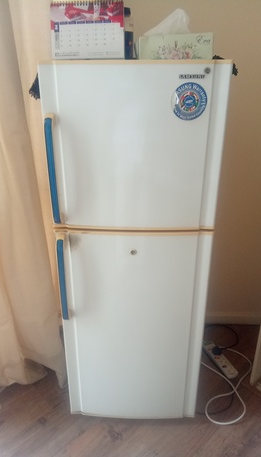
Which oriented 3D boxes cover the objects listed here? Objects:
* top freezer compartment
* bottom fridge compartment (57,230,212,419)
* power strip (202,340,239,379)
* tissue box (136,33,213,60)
[{"bbox_3d":[0.021,-0.367,1.480,0.580,0.555,0.610,1,25,2],"label":"top freezer compartment"},{"bbox_3d":[0.022,0.329,1.804,0.580,0.980,0.610,1,25,2],"label":"bottom fridge compartment"},{"bbox_3d":[0.505,0.740,2.118,0.060,0.039,0.310,-9,27,-19],"label":"power strip"},{"bbox_3d":[0.150,-0.577,1.182,0.226,0.076,0.115,4,25,9],"label":"tissue box"}]

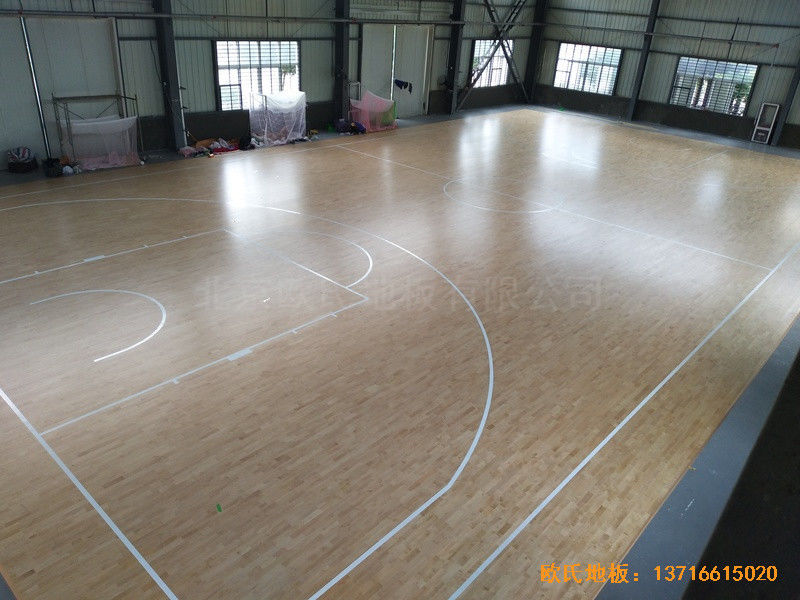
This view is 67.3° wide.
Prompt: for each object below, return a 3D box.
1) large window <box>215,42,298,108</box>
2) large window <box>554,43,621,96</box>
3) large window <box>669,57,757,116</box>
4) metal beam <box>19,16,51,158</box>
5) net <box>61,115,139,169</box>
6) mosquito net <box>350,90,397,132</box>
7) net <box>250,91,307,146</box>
[{"bbox_3d":[-5.217,-8.432,22.550,0.120,2.390,3.680,25,33,36],"label":"large window"},{"bbox_3d":[10.732,-13.264,34.546,3.720,2.440,0.120,25,33,36],"label":"large window"},{"bbox_3d":[15.854,-10.863,30.525,3.720,2.370,0.120,25,33,36],"label":"large window"},{"bbox_3d":[-10.412,-5.880,17.195,0.140,4.030,0.140,25,33,36],"label":"metal beam"},{"bbox_3d":[-9.092,-4.834,18.254,1.130,1.430,1.830,25,33,36],"label":"net"},{"bbox_3d":[-1.112,-8.375,26.290,1.150,1.660,2.000,25,33,36],"label":"mosquito net"},{"bbox_3d":[-4.612,-6.888,22.626,1.000,1.800,2.000,25,33,36],"label":"net"}]

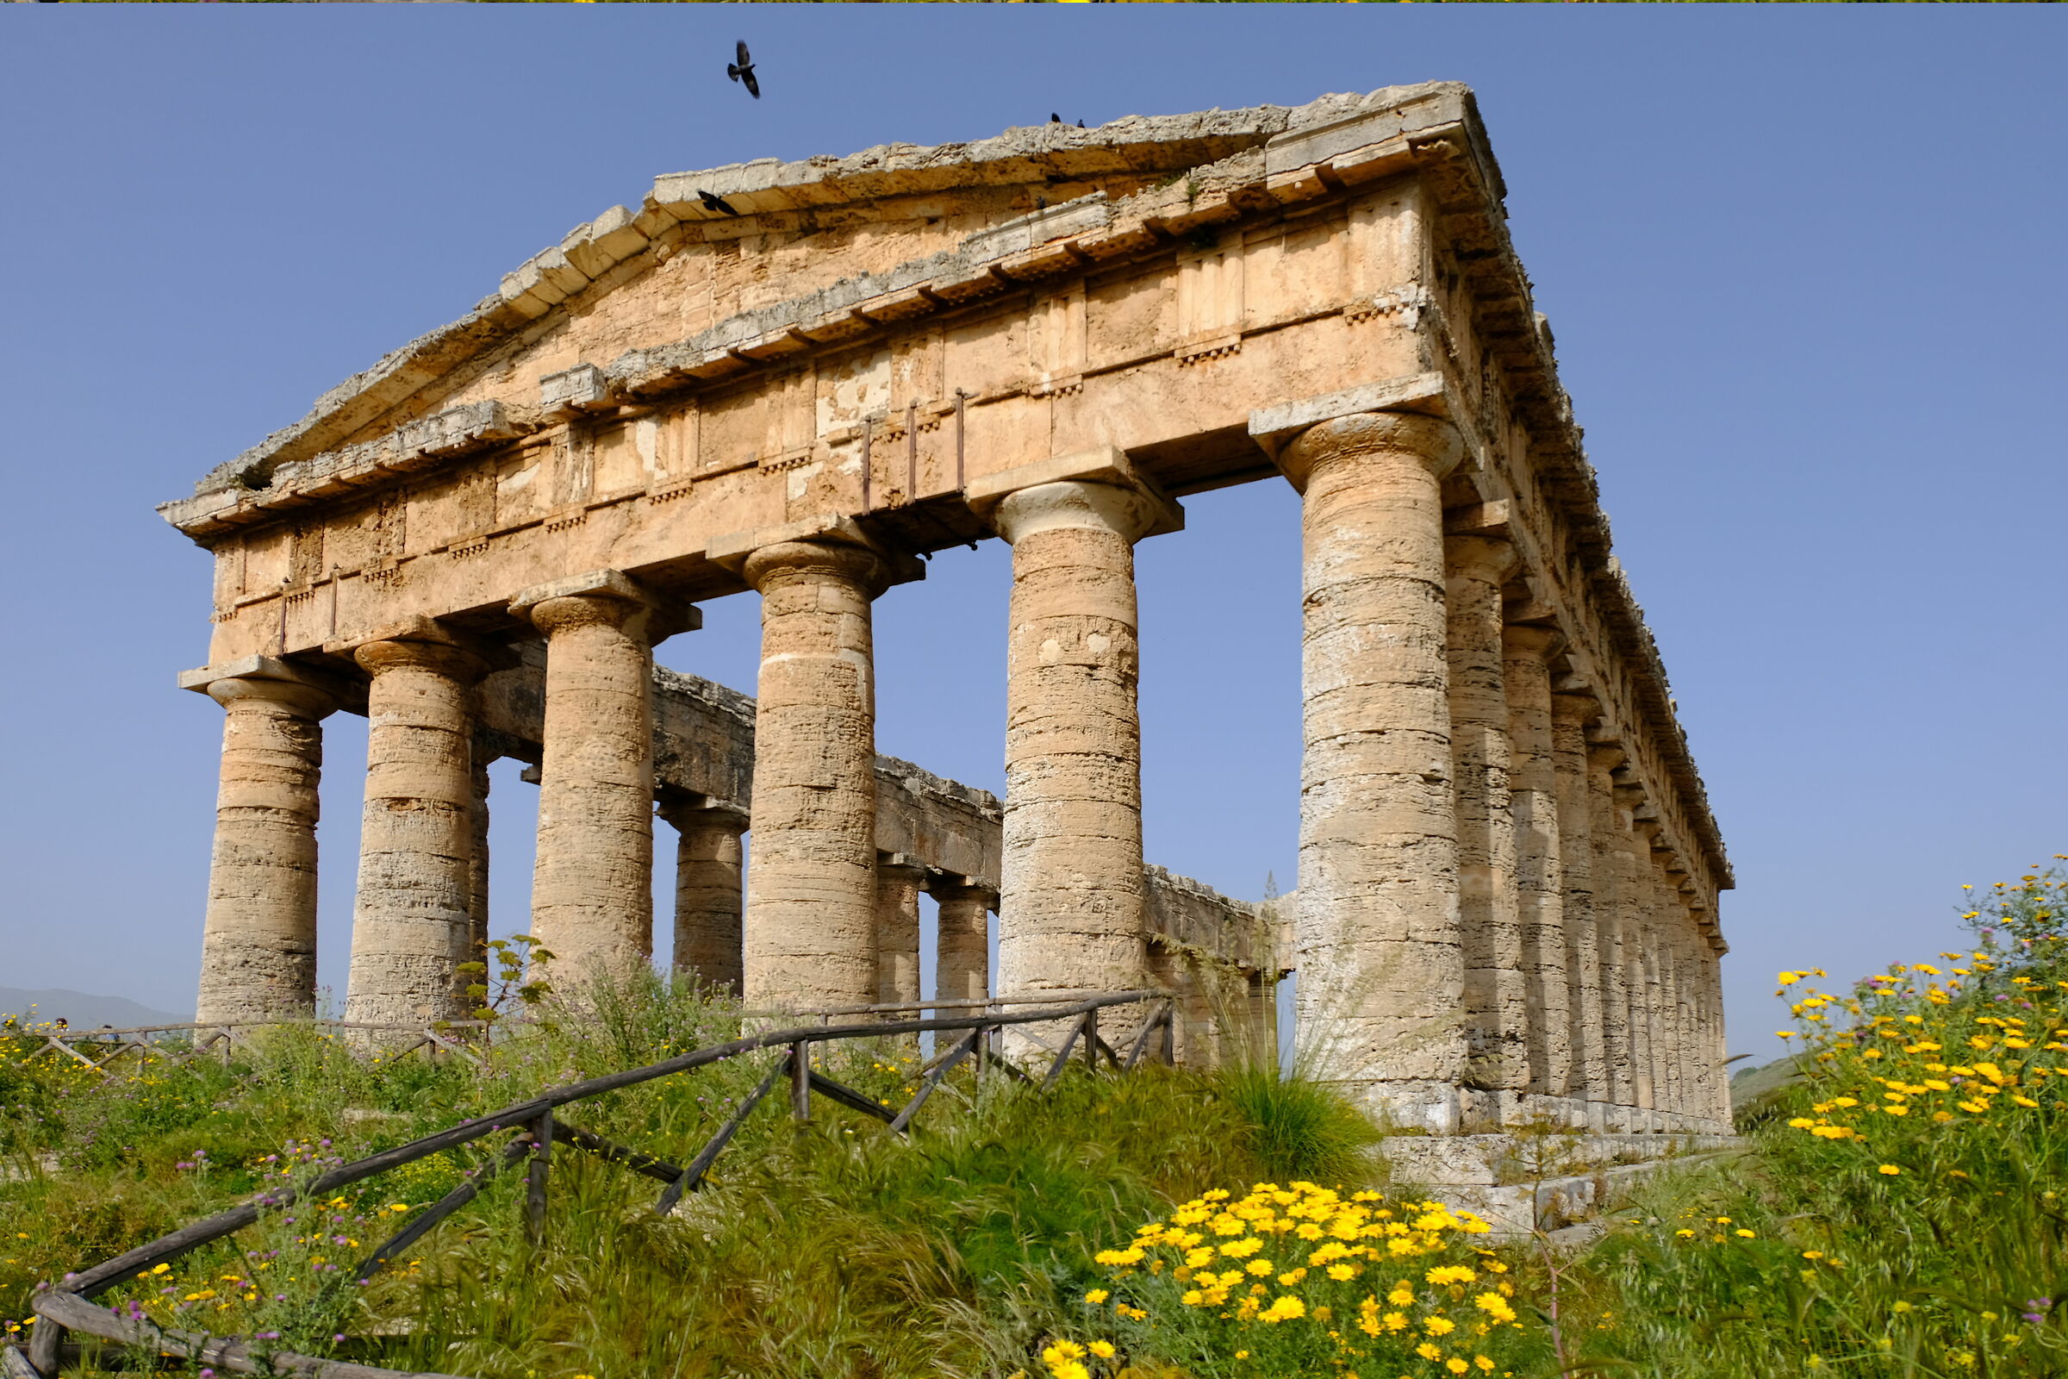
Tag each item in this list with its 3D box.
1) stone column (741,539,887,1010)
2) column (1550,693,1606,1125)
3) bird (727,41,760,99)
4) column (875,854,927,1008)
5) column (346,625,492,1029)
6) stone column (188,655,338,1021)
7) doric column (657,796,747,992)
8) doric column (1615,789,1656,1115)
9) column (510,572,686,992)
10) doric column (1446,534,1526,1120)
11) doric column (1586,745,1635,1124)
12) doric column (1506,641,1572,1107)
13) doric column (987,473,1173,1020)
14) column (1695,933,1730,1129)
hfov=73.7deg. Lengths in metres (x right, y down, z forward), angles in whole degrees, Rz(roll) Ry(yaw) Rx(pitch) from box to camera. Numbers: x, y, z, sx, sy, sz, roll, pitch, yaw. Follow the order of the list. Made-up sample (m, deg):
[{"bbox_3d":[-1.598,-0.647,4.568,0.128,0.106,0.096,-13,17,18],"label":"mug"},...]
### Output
[{"bbox_3d":[-3.536,2.017,22.100,2.250,8.900,2.250,0,-9,0],"label":"stone column"},{"bbox_3d":[10.502,4.125,27.700,2.100,8.400,2.100,-7,-15,27],"label":"column"},{"bbox_3d":[-3.769,-8.046,17.918,0.360,0.130,0.680,-15,-50,1],"label":"bird"},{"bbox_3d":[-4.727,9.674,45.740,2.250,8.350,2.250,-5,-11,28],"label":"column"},{"bbox_3d":[-11.027,2.769,24.600,2.100,8.400,2.100,-7,-15,27],"label":"column"},{"bbox_3d":[-15.282,3.877,27.422,2.250,8.770,2.250,-5,-11,28],"label":"stone column"},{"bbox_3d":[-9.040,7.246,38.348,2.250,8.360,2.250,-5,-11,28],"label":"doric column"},{"bbox_3d":[14.898,6.734,36.022,2.250,8.760,2.250,-5,-11,28],"label":"doric column"},{"bbox_3d":[-7.138,2.173,22.600,2.100,8.400,2.100,-7,-15,27],"label":"column"},{"bbox_3d":[6.254,1.555,20.100,2.100,8.400,2.100,-7,-15,27],"label":"doric column"},{"bbox_3d":[12.603,5.338,31.400,2.100,8.400,2.100,-7,-15,27],"label":"doric column"},{"bbox_3d":[8.586,3.097,25.163,2.250,8.840,2.250,-5,-11,28],"label":"doric column"},{"bbox_3d":[0.531,1.020,18.500,2.100,8.400,2.100,0,-13,0],"label":"doric column"},{"bbox_3d":[28.962,14.809,60.284,2.250,8.610,2.250,-5,-11,28],"label":"column"}]

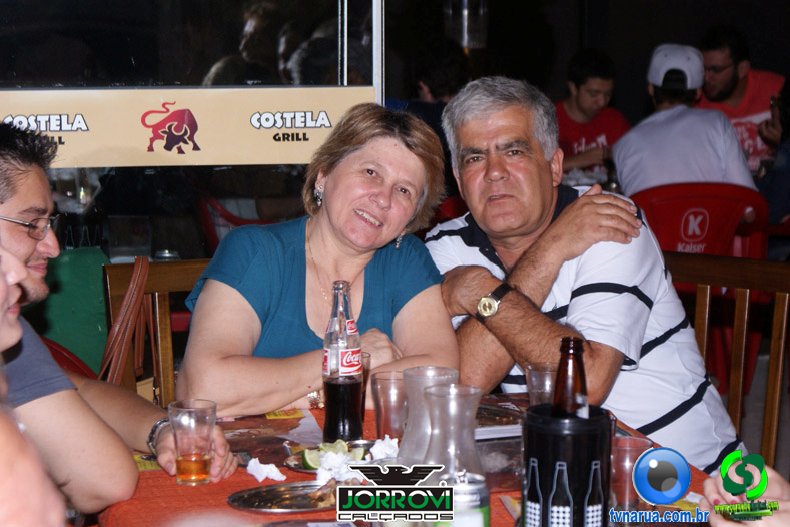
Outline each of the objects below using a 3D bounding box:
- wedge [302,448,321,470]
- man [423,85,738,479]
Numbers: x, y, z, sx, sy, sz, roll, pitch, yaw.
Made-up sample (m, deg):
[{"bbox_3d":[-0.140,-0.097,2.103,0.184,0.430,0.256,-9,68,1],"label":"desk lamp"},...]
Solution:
[{"bbox_3d":[-0.116,0.275,3.252,0.040,0.032,0.032,0,8,0],"label":"wedge"},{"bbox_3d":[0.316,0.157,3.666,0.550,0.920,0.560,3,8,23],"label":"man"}]

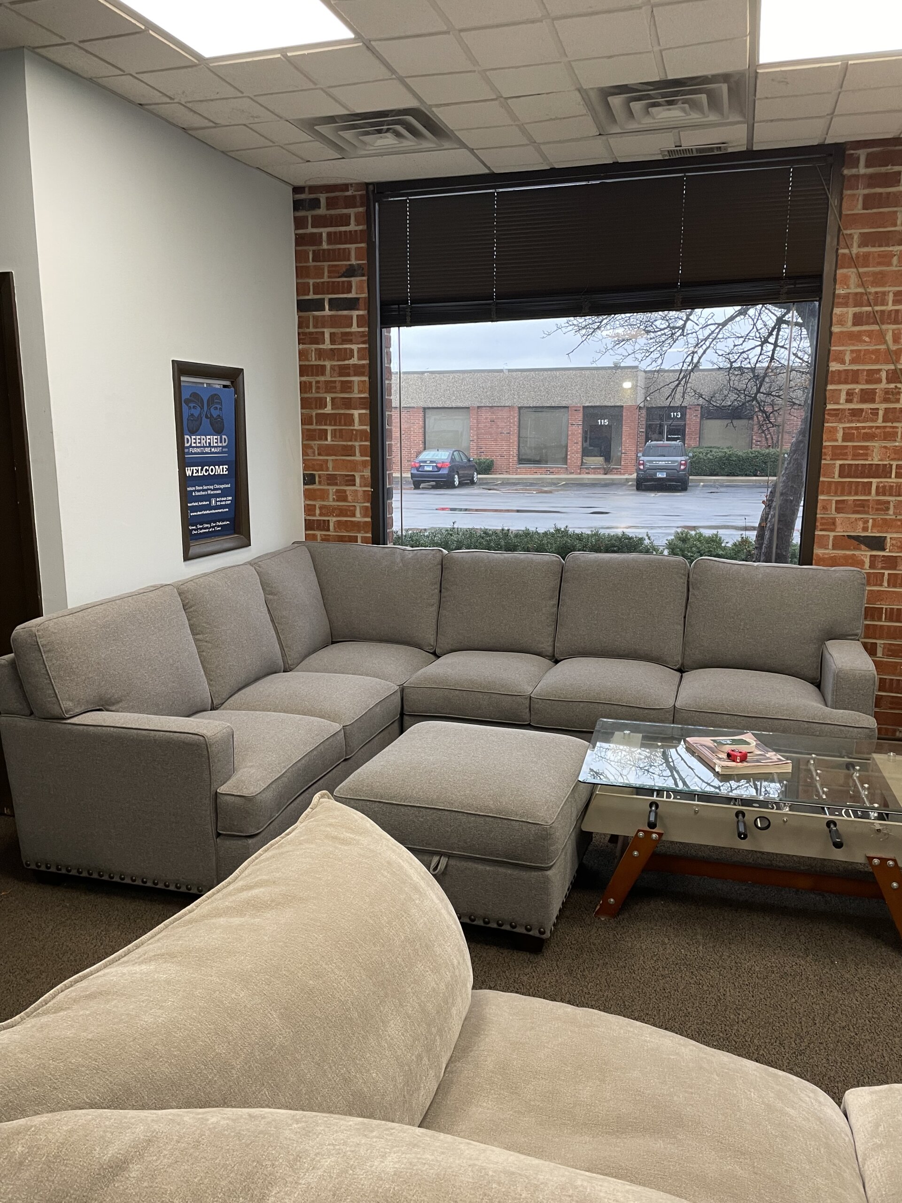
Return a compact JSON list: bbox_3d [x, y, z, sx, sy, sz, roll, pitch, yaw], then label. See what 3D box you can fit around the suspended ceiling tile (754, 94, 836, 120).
[{"bbox_3d":[1.348,-1.961,3.574,0.280,0.020,0.287,3,12,17],"label":"suspended ceiling tile"}]

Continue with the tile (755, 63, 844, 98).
[{"bbox_3d":[1.267,-1.902,3.300,0.280,0.020,0.288,4,12,17],"label":"tile"}]

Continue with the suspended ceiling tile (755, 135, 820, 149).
[{"bbox_3d":[1.490,-2.051,4.026,0.280,0.020,0.101,3,12,17],"label":"suspended ceiling tile"}]

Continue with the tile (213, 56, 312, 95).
[{"bbox_3d":[-0.675,-1.900,3.261,0.280,0.020,0.288,4,12,17],"label":"tile"}]

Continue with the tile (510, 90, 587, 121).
[{"bbox_3d":[0.389,-1.958,3.570,0.280,0.020,0.288,4,12,17],"label":"tile"}]

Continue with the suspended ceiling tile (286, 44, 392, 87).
[{"bbox_3d":[-0.384,-1.882,3.174,0.280,0.020,0.288,4,12,17],"label":"suspended ceiling tile"}]

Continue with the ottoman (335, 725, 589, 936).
[{"bbox_3d":[0.073,0.746,3.113,0.719,0.430,0.713,3,12,17],"label":"ottoman"}]

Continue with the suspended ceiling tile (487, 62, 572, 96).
[{"bbox_3d":[0.295,-1.901,3.266,0.280,0.020,0.287,3,12,17],"label":"suspended ceiling tile"}]

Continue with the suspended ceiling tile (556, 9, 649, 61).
[{"bbox_3d":[0.497,-1.829,2.917,0.280,0.020,0.288,4,12,17],"label":"suspended ceiling tile"}]

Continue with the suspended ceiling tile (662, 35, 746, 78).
[{"bbox_3d":[0.878,-1.865,3.090,0.280,0.020,0.287,3,12,17],"label":"suspended ceiling tile"}]

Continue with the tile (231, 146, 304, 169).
[{"bbox_3d":[-0.860,-2.096,4.258,0.280,0.020,0.288,4,12,17],"label":"tile"}]

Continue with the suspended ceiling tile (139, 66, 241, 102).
[{"bbox_3d":[-0.962,-1.916,3.339,0.280,0.020,0.288,4,12,17],"label":"suspended ceiling tile"}]

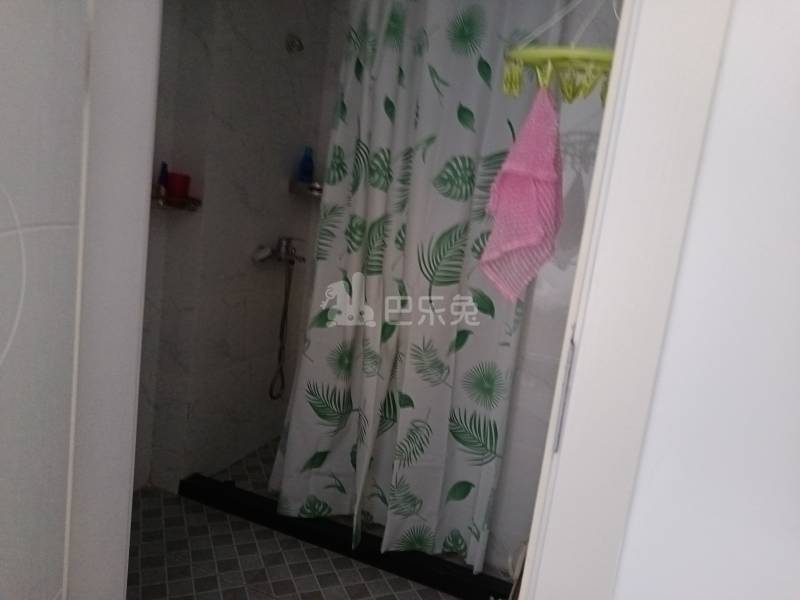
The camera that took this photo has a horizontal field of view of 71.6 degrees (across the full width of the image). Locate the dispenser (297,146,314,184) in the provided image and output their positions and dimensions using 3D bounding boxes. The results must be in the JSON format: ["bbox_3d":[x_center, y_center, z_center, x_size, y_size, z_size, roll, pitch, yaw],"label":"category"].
[{"bbox_3d":[-0.425,-0.617,2.543,0.069,0.170,0.059,6,8,-12],"label":"dispenser"}]

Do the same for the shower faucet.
[{"bbox_3d":[-0.502,-0.215,2.427,0.145,0.116,0.207,10,8,19],"label":"shower faucet"}]

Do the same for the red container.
[{"bbox_3d":[-0.781,-0.399,1.950,0.085,0.092,0.085,10,8,19],"label":"red container"}]

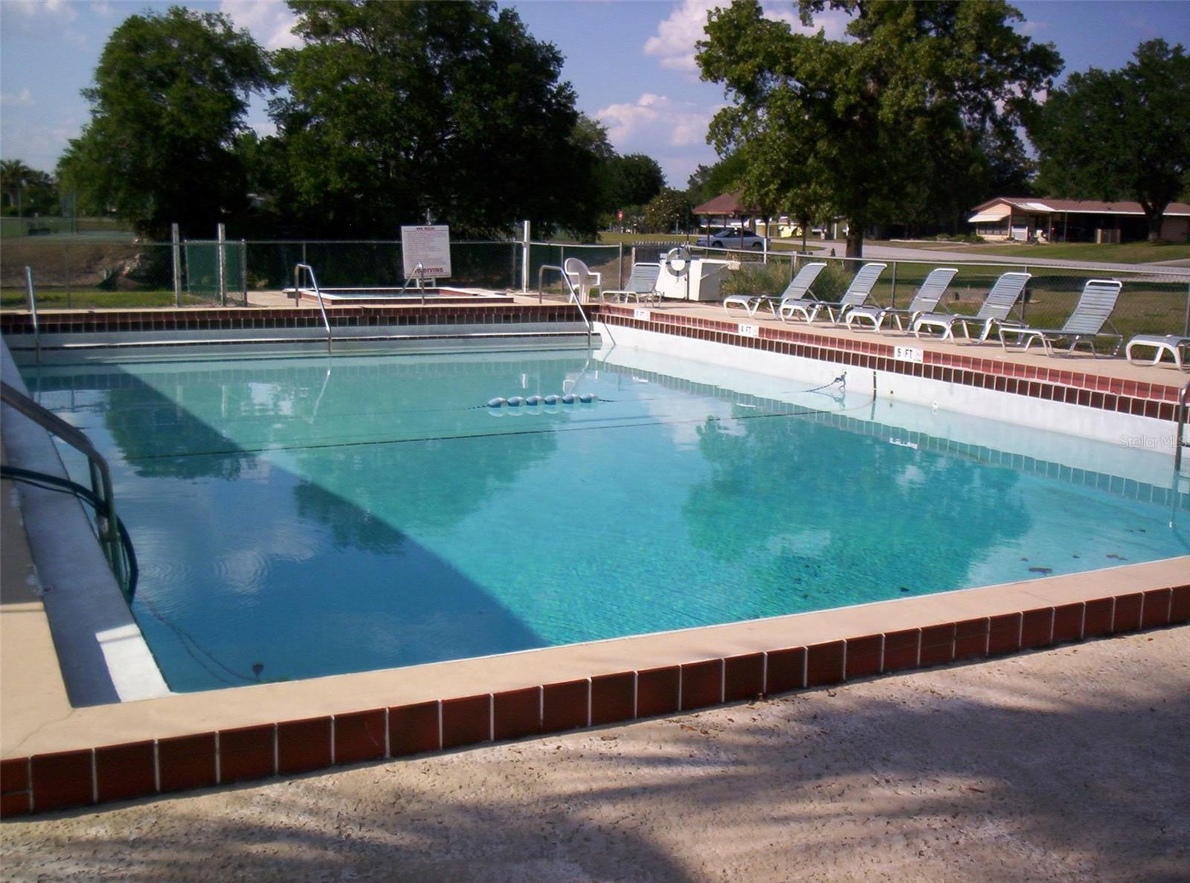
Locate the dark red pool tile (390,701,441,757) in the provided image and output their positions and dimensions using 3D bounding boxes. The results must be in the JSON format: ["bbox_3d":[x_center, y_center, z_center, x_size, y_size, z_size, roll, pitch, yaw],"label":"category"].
[{"bbox_3d":[-0.520,0.822,3.632,0.150,0.146,0.018,-3,10,-25],"label":"dark red pool tile"}]

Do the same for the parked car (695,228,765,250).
[{"bbox_3d":[8.775,-12.737,80.000,4.650,1.370,1.760,-1,10,-12],"label":"parked car"}]

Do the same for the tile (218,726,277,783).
[{"bbox_3d":[-0.955,0.852,3.475,0.151,0.146,0.020,-4,11,-25],"label":"tile"}]

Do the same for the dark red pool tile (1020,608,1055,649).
[{"bbox_3d":[1.567,0.662,4.512,0.149,0.144,0.020,-3,10,-26],"label":"dark red pool tile"}]

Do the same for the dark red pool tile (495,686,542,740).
[{"bbox_3d":[-0.238,0.815,3.815,0.151,0.146,0.020,-4,11,-25],"label":"dark red pool tile"}]

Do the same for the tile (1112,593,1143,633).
[{"bbox_3d":[2.039,0.655,4.865,0.150,0.146,0.018,-3,10,-25],"label":"tile"}]

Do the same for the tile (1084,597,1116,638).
[{"bbox_3d":[1.839,0.644,4.647,0.149,0.144,0.020,-3,10,-26],"label":"tile"}]

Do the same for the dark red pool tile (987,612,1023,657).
[{"bbox_3d":[1.477,0.693,4.587,0.150,0.146,0.018,-3,10,-25],"label":"dark red pool tile"}]

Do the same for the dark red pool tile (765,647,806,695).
[{"bbox_3d":[0.603,0.726,4.043,0.149,0.144,0.020,-3,10,-26],"label":"dark red pool tile"}]

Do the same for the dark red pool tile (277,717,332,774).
[{"bbox_3d":[-0.813,0.846,3.543,0.151,0.146,0.020,-4,11,-25],"label":"dark red pool tile"}]

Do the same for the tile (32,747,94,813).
[{"bbox_3d":[-1.312,0.831,3.125,0.149,0.144,0.020,-3,10,-26],"label":"tile"}]

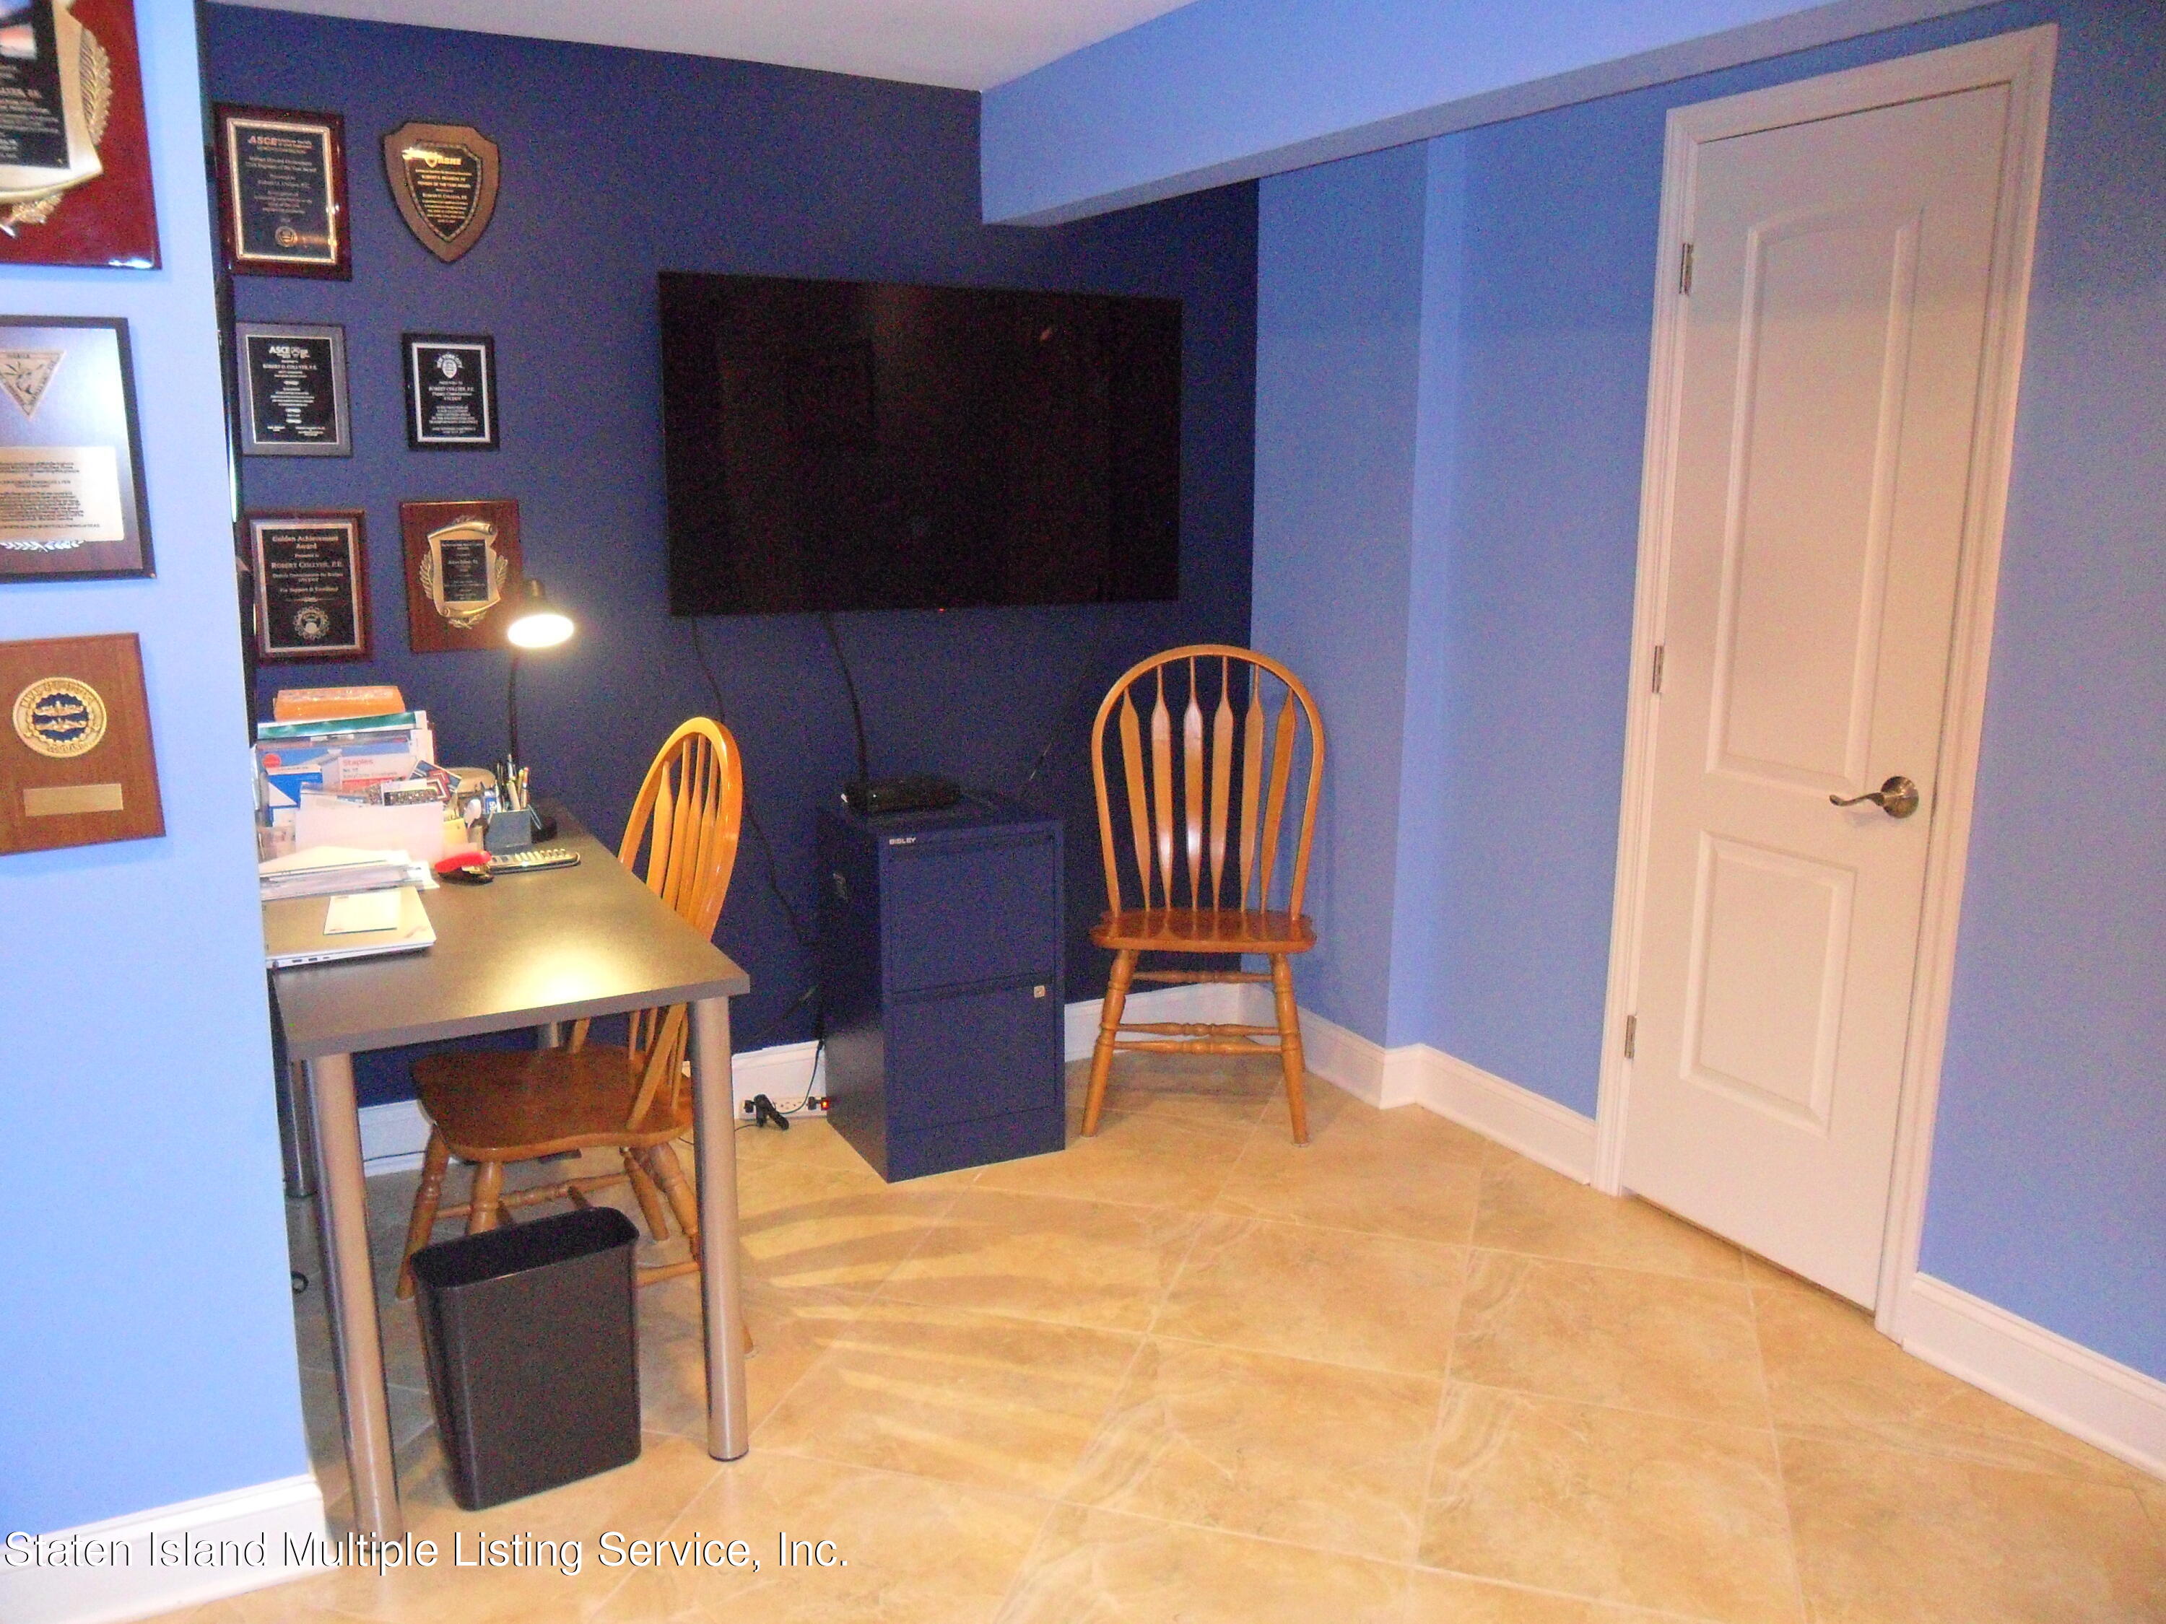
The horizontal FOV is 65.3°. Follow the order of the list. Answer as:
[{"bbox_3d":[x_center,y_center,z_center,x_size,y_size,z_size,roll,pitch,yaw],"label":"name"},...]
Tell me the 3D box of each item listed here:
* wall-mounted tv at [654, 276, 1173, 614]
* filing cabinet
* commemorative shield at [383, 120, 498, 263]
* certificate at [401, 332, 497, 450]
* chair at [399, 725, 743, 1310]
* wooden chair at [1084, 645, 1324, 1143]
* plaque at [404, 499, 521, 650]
[{"bbox_3d":[-0.328,-0.810,3.790,1.221,0.698,0.060,-5,13,-26],"label":"wall-mounted tv"},{"bbox_3d":[-0.309,0.364,3.731,0.409,0.733,0.402,-5,13,-26],"label":"filing cabinet"},{"bbox_3d":[-1.240,-1.200,3.288,0.211,0.257,0.022,-5,13,-26],"label":"commemorative shield"},{"bbox_3d":[-1.254,-0.830,3.356,0.170,0.221,0.022,-5,13,-26],"label":"certificate"},{"bbox_3d":[-0.888,0.377,2.863,0.546,1.048,0.536,-6,13,-30],"label":"chair"},{"bbox_3d":[0.280,0.165,3.930,0.536,1.053,0.551,1,11,6],"label":"wooden chair"},{"bbox_3d":[-1.255,-0.478,3.427,0.220,0.303,0.022,-5,13,-26],"label":"plaque"}]

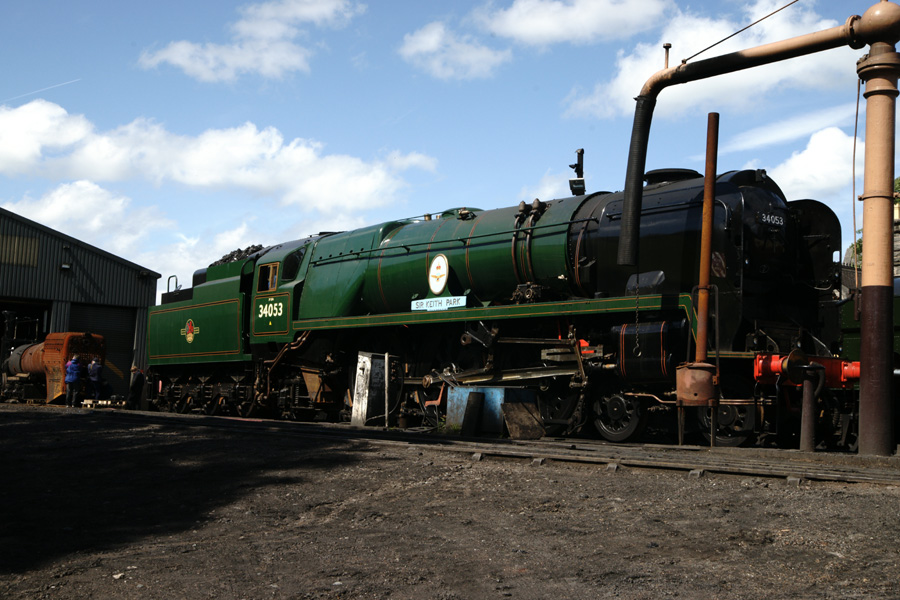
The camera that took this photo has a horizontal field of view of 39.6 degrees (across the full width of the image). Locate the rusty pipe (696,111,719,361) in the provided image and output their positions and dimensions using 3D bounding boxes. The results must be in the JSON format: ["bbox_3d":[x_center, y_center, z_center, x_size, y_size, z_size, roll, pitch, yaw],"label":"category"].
[{"bbox_3d":[2.826,-0.690,13.700,0.115,2.750,0.115,7,-5,-35],"label":"rusty pipe"}]

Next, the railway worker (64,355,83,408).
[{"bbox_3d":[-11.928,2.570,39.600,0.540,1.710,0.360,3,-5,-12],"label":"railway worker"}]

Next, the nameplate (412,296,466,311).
[{"bbox_3d":[-0.195,0.070,20.865,0.040,0.180,1.590,5,-6,-35],"label":"nameplate"}]

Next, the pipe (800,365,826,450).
[{"bbox_3d":[3.708,1.107,12.750,0.260,0.900,0.150,2,-5,0],"label":"pipe"}]

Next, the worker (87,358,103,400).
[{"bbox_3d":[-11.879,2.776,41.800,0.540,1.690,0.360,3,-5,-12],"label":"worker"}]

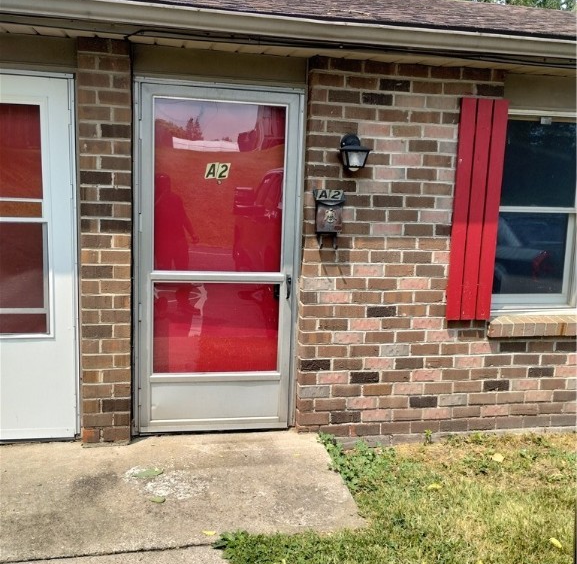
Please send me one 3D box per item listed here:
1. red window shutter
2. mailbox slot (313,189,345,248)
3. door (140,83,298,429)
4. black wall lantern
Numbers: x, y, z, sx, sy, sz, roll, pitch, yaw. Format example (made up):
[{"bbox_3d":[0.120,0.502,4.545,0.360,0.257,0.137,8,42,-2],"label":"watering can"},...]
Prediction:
[{"bbox_3d":[1.144,-0.426,3.799,0.303,1.331,0.035,0,8,-12],"label":"red window shutter"},{"bbox_3d":[0.226,-0.367,3.586,0.171,0.341,0.085,0,8,-12],"label":"mailbox slot"},{"bbox_3d":[-0.415,-0.103,3.657,0.965,2.023,0.100,0,8,-12],"label":"door"},{"bbox_3d":[0.361,-0.733,3.511,0.161,0.215,0.180,0,8,-12],"label":"black wall lantern"}]

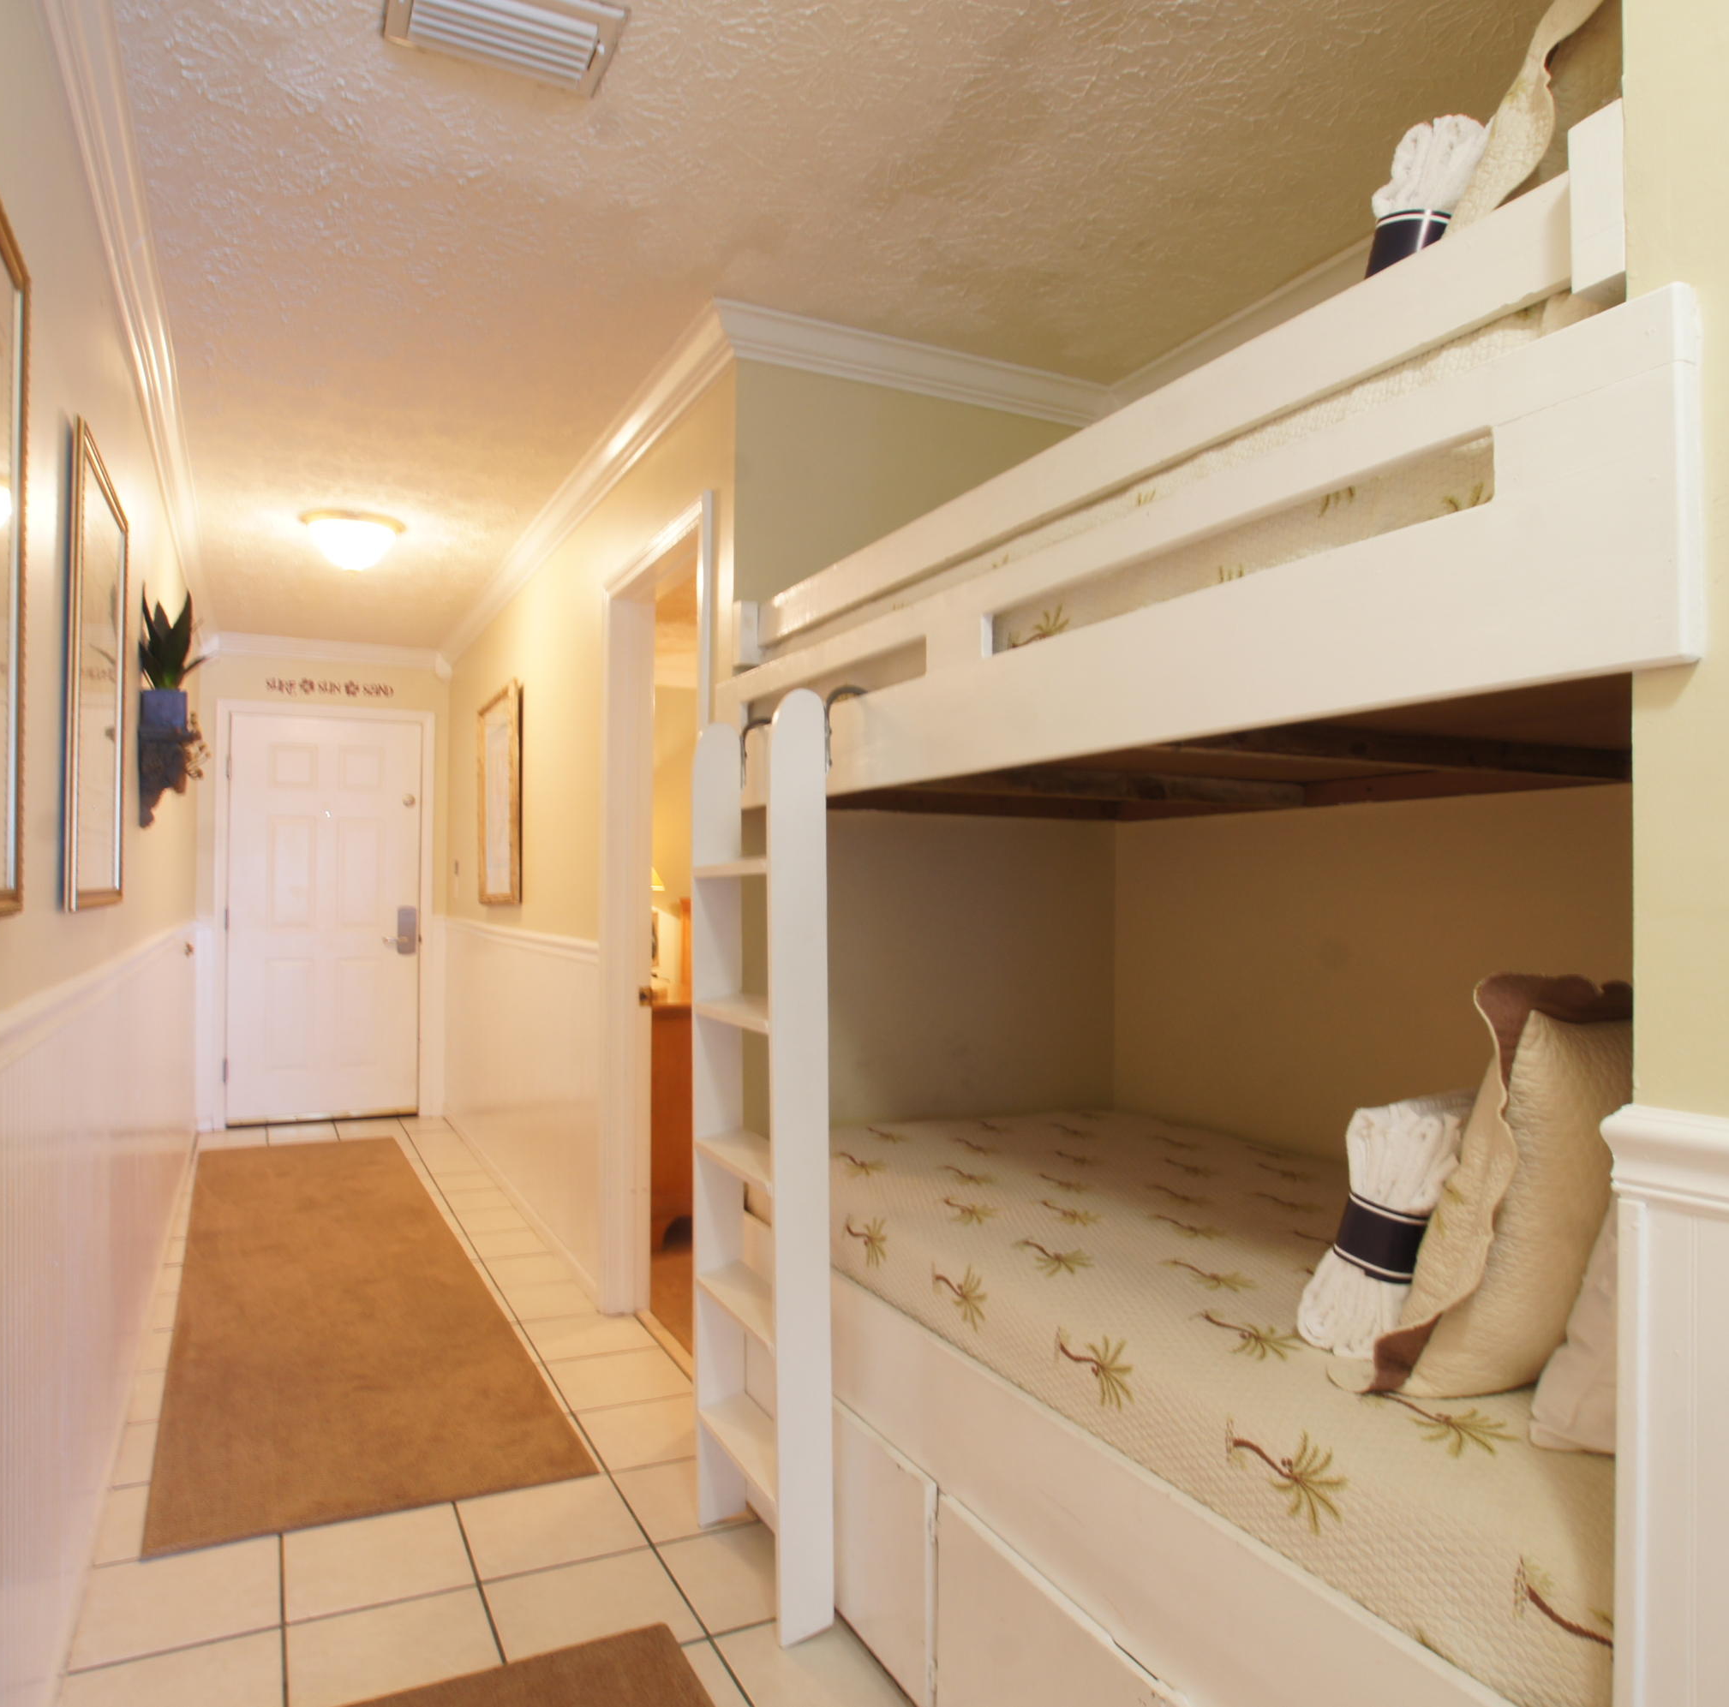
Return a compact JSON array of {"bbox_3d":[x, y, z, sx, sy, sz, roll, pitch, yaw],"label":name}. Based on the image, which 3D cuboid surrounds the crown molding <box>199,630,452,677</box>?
[{"bbox_3d":[-2.734,-1.039,5.883,1.138,0.085,0.085,1,-2,-28],"label":"crown molding"}]

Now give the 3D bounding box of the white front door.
[{"bbox_3d":[-2.769,0.337,5.884,0.905,2.060,0.045,1,-2,-28],"label":"white front door"}]

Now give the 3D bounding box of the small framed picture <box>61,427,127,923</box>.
[{"bbox_3d":[-1.258,-0.265,1.869,0.035,0.695,0.650,1,-2,-28],"label":"small framed picture"}]

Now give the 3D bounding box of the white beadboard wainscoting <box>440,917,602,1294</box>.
[{"bbox_3d":[-1.484,0.827,4.677,0.030,1.043,3.070,1,-2,-28],"label":"white beadboard wainscoting"}]

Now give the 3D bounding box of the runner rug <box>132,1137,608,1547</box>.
[{"bbox_3d":[-1.774,1.315,3.760,0.810,0.010,3.567,1,-2,-29],"label":"runner rug"}]

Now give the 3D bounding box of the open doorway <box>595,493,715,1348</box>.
[{"bbox_3d":[-0.496,0.252,2.958,0.140,2.095,0.888,1,-2,-28],"label":"open doorway"}]

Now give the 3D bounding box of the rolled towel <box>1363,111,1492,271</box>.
[{"bbox_3d":[0.617,-0.651,1.303,0.130,0.320,0.135,-3,18,-44],"label":"rolled towel"}]

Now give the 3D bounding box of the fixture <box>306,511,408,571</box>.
[{"bbox_3d":[-1.758,-1.052,3.920,0.325,0.170,0.325,1,-2,-28],"label":"fixture"}]

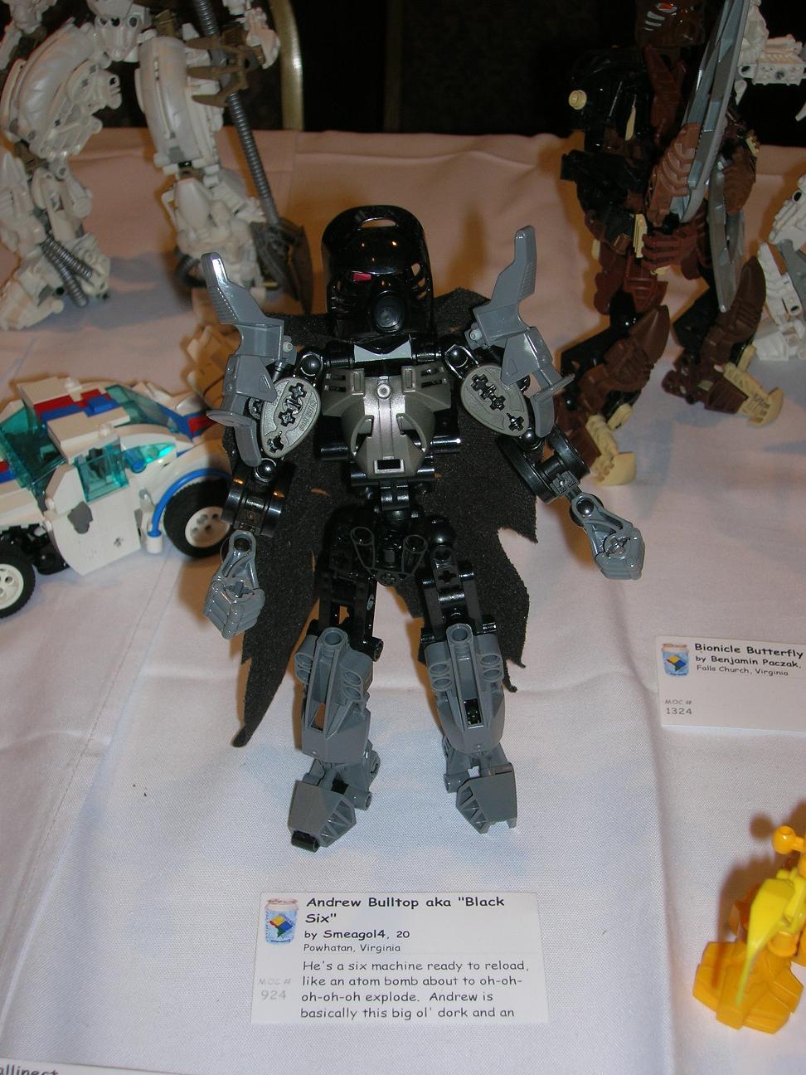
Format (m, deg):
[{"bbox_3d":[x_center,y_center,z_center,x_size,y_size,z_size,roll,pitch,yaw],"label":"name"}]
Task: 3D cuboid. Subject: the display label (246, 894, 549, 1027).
[{"bbox_3d":[-0.001,0.130,0.444,0.089,0.002,0.049,0,40,-1],"label":"display label"}]

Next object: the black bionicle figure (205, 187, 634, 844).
[{"bbox_3d":[0.005,0.000,0.427,0.134,0.223,0.070,-3,40,-4],"label":"black bionicle figure"}]

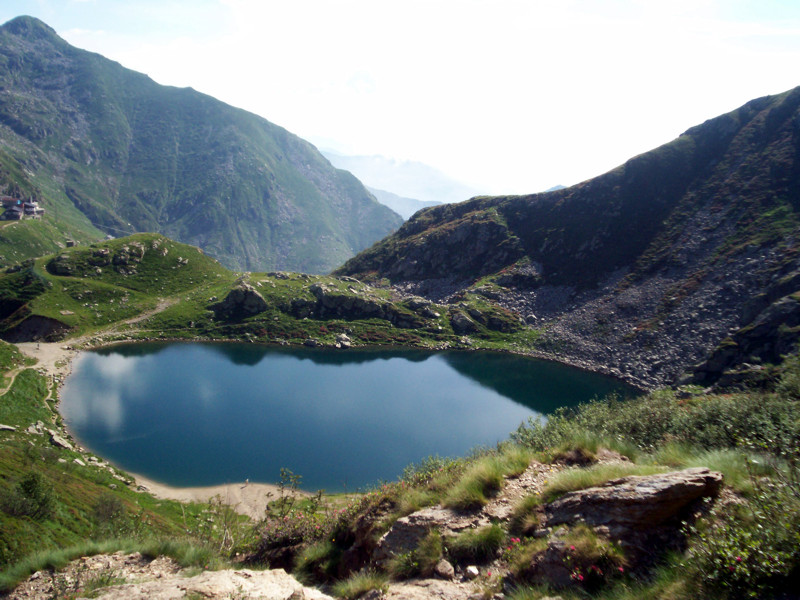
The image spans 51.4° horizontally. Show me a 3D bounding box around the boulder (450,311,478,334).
[{"bbox_3d":[25.555,8.998,335.000,12.735,8.500,8.500,1,10,4],"label":"boulder"}]

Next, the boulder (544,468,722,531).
[{"bbox_3d":[2.142,1.821,7.700,1.680,0.420,0.800,3,10,16],"label":"boulder"}]

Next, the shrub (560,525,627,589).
[{"bbox_3d":[1.605,2.116,6.900,0.544,0.450,0.480,2,10,14],"label":"shrub"}]

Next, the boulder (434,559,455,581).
[{"bbox_3d":[0.375,2.266,7.000,0.178,0.150,0.160,1,10,3],"label":"boulder"}]

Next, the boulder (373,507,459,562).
[{"bbox_3d":[0.143,2.161,7.700,0.826,0.420,0.550,0,10,1],"label":"boulder"}]

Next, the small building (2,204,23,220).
[{"bbox_3d":[-251.488,-56.848,540.000,11.800,9.474,10.000,-4,11,-25],"label":"small building"}]

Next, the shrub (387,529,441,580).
[{"bbox_3d":[0.125,2.205,7.200,0.507,0.350,0.400,0,10,1],"label":"shrub"}]

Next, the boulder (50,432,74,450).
[{"bbox_3d":[-83.573,35.002,206.000,5.692,3.000,4.300,-4,10,-23],"label":"boulder"}]

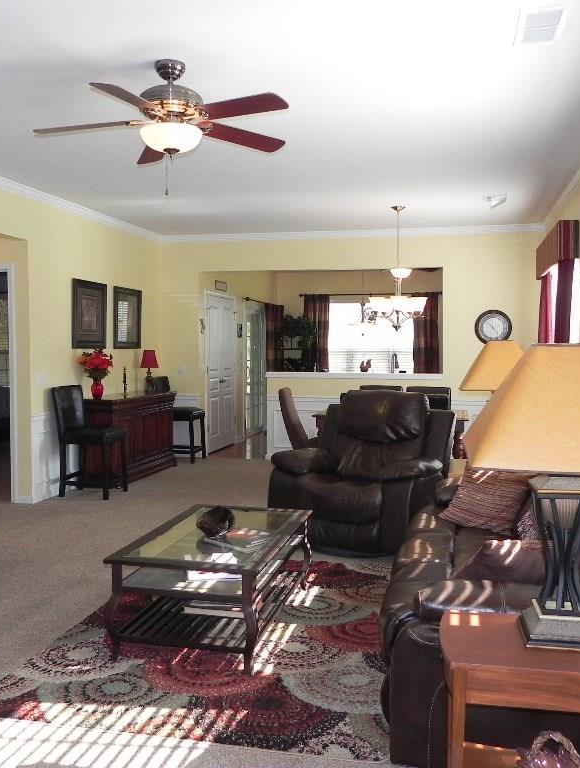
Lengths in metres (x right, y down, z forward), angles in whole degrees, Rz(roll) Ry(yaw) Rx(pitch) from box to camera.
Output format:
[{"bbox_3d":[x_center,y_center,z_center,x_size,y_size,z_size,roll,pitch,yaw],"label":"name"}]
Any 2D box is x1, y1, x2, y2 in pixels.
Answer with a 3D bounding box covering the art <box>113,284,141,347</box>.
[{"bbox_3d":[-1.802,-0.733,8.647,0.040,0.667,0.740,1,3,12],"label":"art"}]

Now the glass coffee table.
[{"bbox_3d":[-0.341,0.981,3.897,0.690,0.460,1.220,1,3,12],"label":"glass coffee table"}]

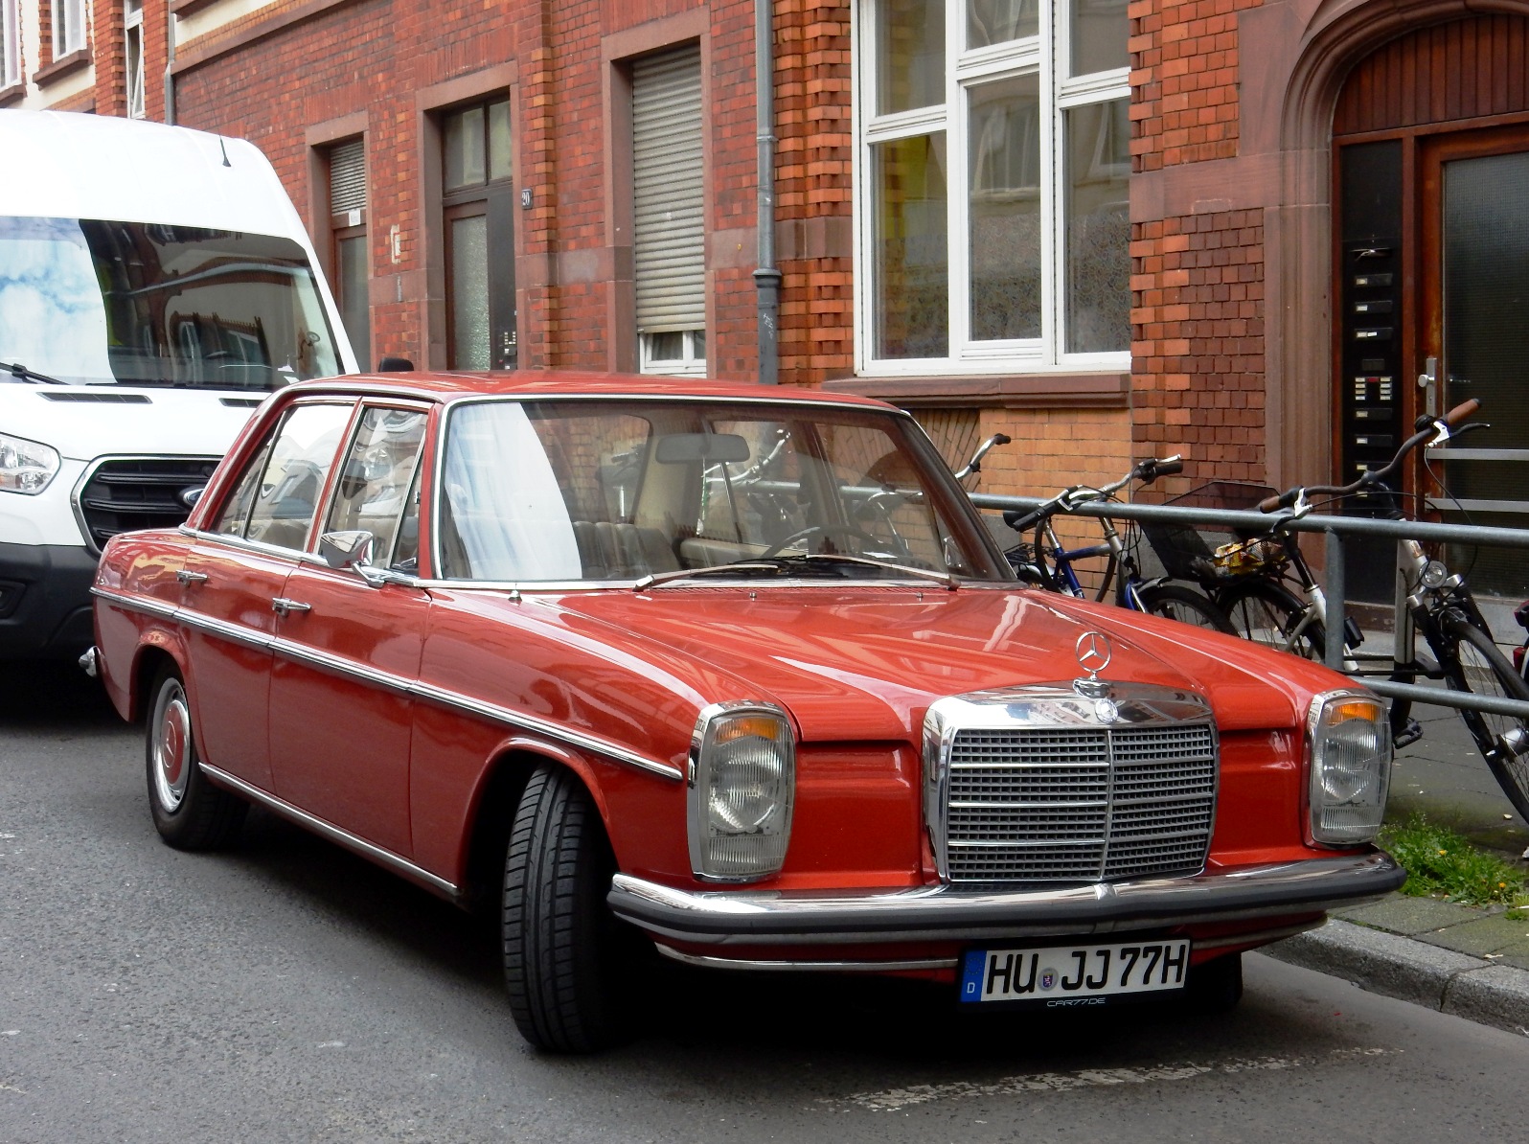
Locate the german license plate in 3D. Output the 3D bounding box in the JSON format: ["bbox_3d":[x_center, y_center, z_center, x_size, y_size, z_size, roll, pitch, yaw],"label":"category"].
[{"bbox_3d":[0.590,0.753,5.001,0.510,0.115,0.020,0,10,-27],"label":"german license plate"}]

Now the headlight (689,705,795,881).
[{"bbox_3d":[-0.051,0.392,4.765,0.220,0.335,0.110,0,4,-27],"label":"headlight"}]

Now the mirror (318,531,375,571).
[{"bbox_3d":[-0.954,-0.048,6.050,0.135,0.100,0.080,1,4,-17],"label":"mirror"}]

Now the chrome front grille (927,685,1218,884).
[{"bbox_3d":[0.602,0.396,4.996,0.635,0.365,0.160,0,4,-27],"label":"chrome front grille"}]

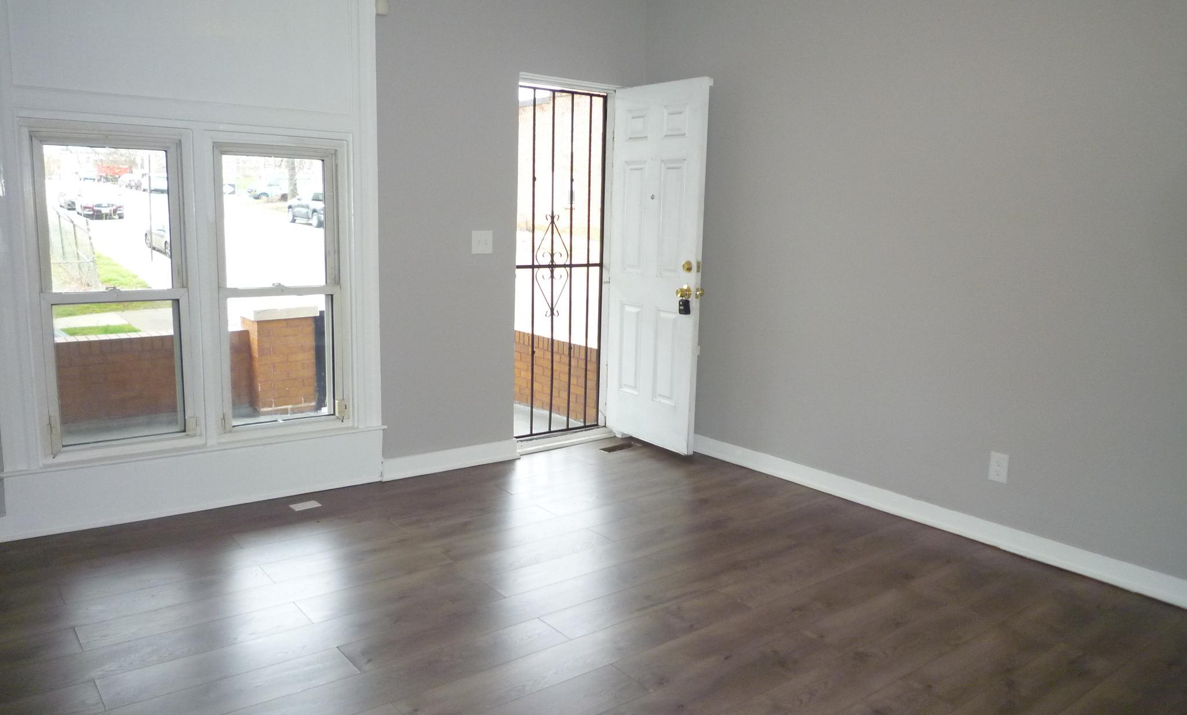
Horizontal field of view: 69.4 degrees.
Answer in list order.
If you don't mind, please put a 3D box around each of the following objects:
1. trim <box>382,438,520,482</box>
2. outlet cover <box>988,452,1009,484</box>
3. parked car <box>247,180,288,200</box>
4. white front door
[{"bbox_3d":[-0.766,0.555,4.705,0.836,0.118,0.020,-5,11,-37],"label":"trim"},{"bbox_3d":[1.756,0.480,3.718,0.008,0.122,0.077,-5,11,-37],"label":"outlet cover"},{"bbox_3d":[-22.548,-12.204,62.500,4.900,1.820,1.930,-6,12,-40],"label":"parked car"},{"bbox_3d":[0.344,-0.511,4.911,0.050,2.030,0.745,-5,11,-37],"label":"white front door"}]

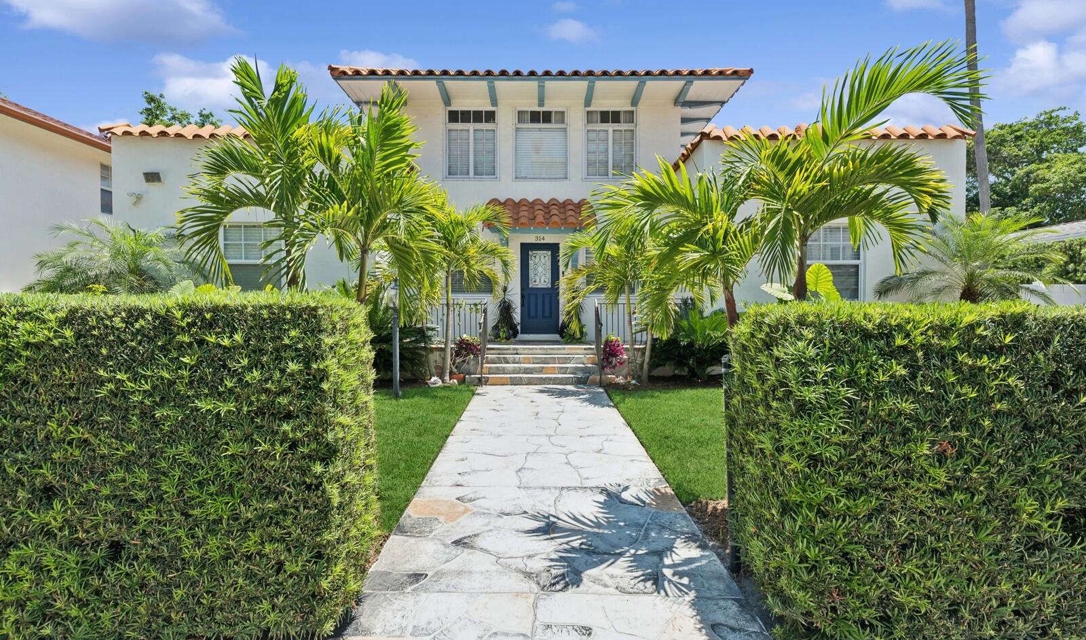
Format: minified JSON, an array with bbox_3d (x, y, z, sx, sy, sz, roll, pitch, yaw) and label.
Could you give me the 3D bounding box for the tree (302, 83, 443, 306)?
[{"bbox_3d":[-1.640,-0.330,4.950,1.450,3.800,1.500,0,1,0],"label":"tree"}]

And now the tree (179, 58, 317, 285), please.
[{"bbox_3d":[-2.800,-0.450,4.950,1.550,4.000,1.600,0,1,0],"label":"tree"}]

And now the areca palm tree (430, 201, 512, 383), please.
[{"bbox_3d":[-1.420,-0.500,9.850,1.700,3.400,1.700,0,1,0],"label":"areca palm tree"}]

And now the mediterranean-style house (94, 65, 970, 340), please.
[{"bbox_3d":[-0.200,-2.400,14.800,16.600,7.000,10.800,0,1,0],"label":"mediterranean-style house"}]

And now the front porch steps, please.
[{"bbox_3d":[-0.160,0.870,10.150,2.500,0.720,1.200,0,1,0],"label":"front porch steps"}]

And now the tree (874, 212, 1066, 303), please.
[{"bbox_3d":[5.600,0.000,6.800,2.500,2.800,2.400,0,1,0],"label":"tree"}]

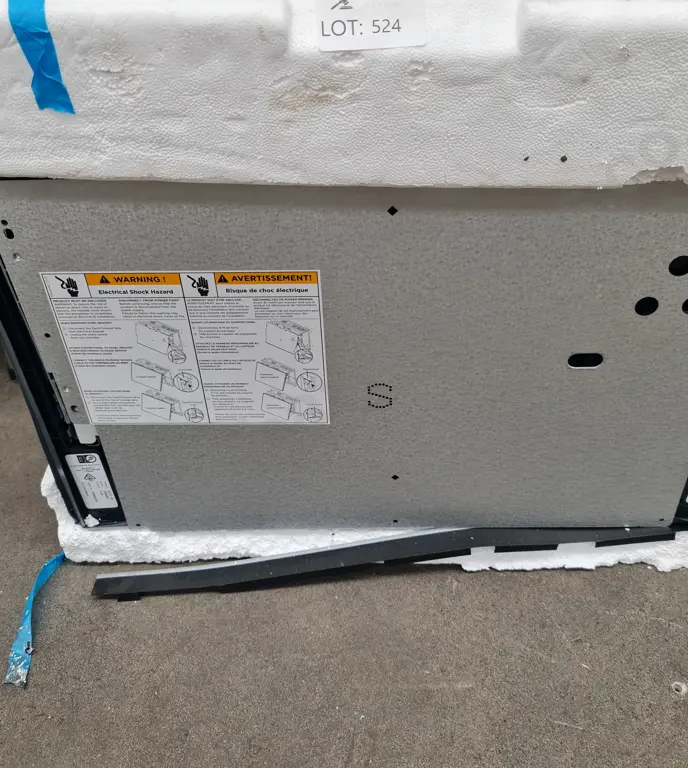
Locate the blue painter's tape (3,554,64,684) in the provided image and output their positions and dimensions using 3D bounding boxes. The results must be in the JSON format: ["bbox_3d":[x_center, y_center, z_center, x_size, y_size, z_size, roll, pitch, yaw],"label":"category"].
[{"bbox_3d":[-0.273,0.205,0.658,0.030,0.017,0.130,-3,38,0],"label":"blue painter's tape"}]

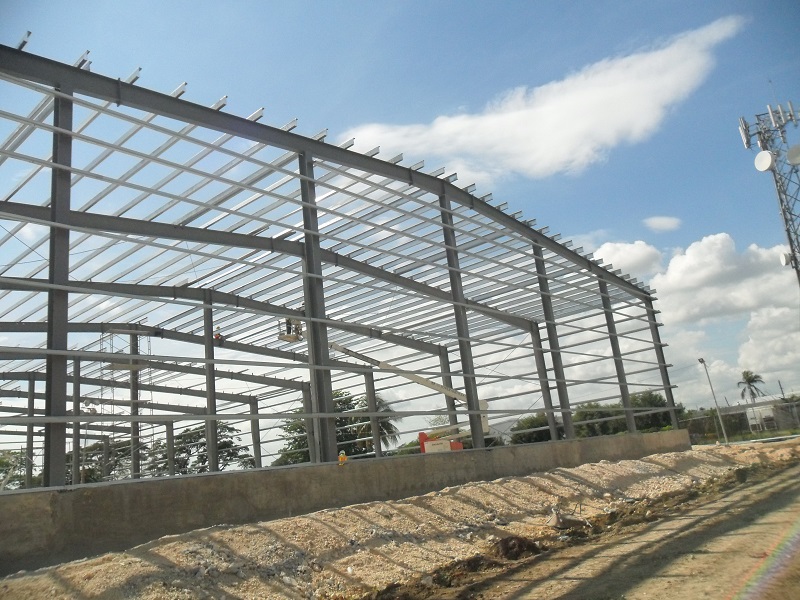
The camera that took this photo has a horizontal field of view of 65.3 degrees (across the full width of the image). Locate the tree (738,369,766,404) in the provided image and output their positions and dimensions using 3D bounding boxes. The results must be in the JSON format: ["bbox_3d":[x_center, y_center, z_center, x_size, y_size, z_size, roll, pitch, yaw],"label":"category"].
[{"bbox_3d":[64.950,18.730,114.000,5.200,12.000,5.200,-14,-17,27],"label":"tree"}]

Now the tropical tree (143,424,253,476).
[{"bbox_3d":[-39.320,31.440,123.000,20.800,14.300,18.500,-1,-16,-18],"label":"tropical tree"}]

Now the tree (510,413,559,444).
[{"bbox_3d":[18.590,18.730,85.000,6.600,6.900,6.200,-9,-15,10],"label":"tree"}]

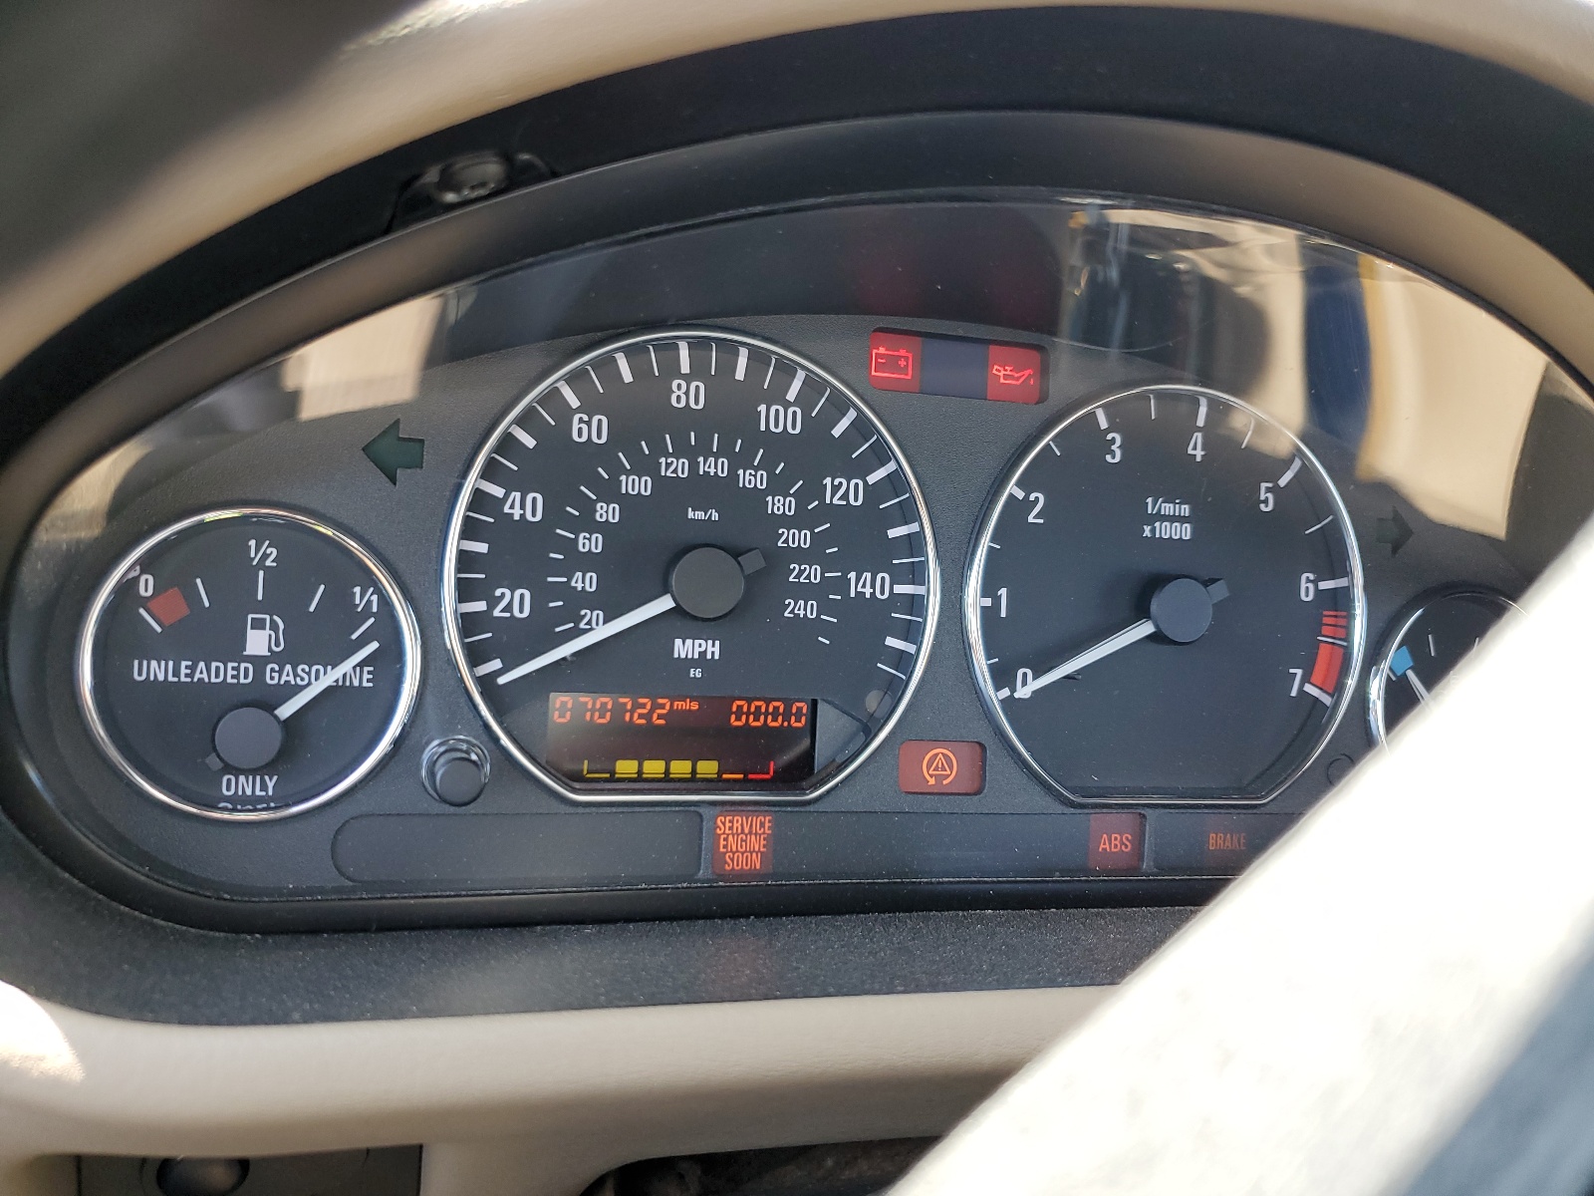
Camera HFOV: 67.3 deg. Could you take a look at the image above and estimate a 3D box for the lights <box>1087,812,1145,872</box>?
[{"bbox_3d":[0.065,0.050,0.246,0.013,0.013,0.003,3,1,-15],"label":"lights"}]

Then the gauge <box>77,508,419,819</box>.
[{"bbox_3d":[-0.092,0.011,0.205,0.052,0.052,0.013,3,1,-15],"label":"gauge"}]

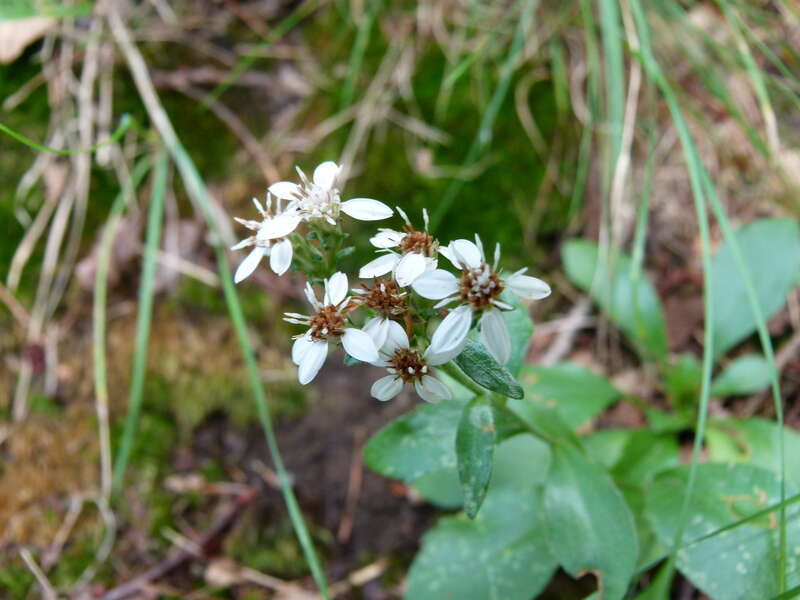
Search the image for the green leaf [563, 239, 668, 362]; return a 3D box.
[{"bbox_3d":[0.057,0.001,0.245,0.016,0.008,0.040,-28,55,-31],"label":"green leaf"}]

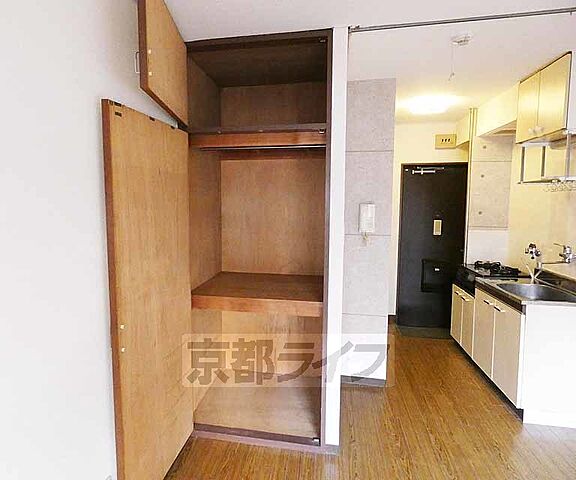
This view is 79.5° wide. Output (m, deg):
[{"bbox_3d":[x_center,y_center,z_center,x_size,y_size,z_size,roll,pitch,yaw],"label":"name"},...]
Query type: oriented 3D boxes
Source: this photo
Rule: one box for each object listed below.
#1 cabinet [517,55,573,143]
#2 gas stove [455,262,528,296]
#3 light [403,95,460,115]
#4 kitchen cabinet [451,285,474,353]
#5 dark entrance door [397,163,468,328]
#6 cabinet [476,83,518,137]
[{"bbox_3d":[1.938,-0.964,2.427,0.319,0.464,0.577,0,6,7],"label":"cabinet"},{"bbox_3d":[1.899,0.359,3.265,0.466,0.252,0.525,0,6,7],"label":"gas stove"},{"bbox_3d":[1.307,-1.213,3.145,0.443,0.103,0.443,0,6,7],"label":"light"},{"bbox_3d":[1.924,0.792,3.308,0.512,0.618,0.525,0,6,7],"label":"kitchen cabinet"},{"bbox_3d":[1.726,0.090,4.153,0.757,1.983,0.072,0,6,7],"label":"dark entrance door"},{"bbox_3d":[1.965,-1.093,2.973,0.340,0.265,0.810,1,5,9],"label":"cabinet"}]

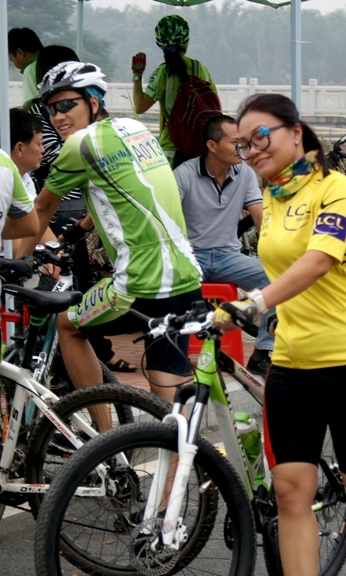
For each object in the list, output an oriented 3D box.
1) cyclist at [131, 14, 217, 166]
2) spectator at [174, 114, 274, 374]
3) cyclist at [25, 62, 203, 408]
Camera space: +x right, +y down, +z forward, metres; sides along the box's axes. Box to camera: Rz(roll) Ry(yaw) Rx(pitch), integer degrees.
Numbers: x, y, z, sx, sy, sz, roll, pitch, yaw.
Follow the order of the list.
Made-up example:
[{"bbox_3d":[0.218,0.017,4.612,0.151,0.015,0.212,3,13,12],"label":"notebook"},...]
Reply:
[{"bbox_3d":[0.021,-0.869,15.977,0.580,1.720,0.480,-2,6,-22],"label":"cyclist"},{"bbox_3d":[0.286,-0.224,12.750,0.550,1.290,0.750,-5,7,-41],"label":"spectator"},{"bbox_3d":[-0.219,0.013,9.600,0.820,1.700,0.580,4,7,41],"label":"cyclist"}]

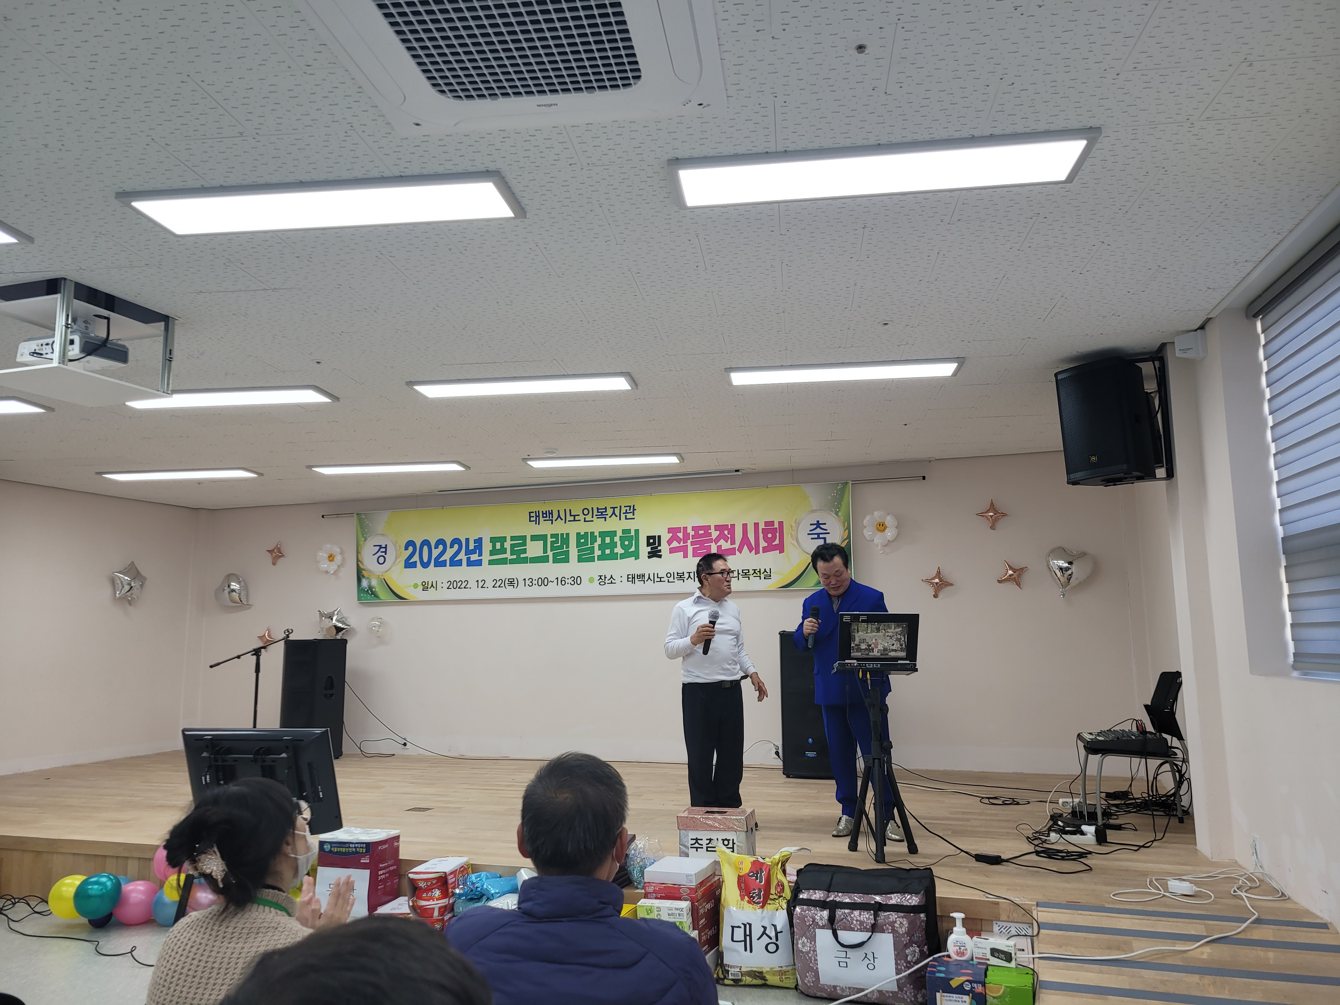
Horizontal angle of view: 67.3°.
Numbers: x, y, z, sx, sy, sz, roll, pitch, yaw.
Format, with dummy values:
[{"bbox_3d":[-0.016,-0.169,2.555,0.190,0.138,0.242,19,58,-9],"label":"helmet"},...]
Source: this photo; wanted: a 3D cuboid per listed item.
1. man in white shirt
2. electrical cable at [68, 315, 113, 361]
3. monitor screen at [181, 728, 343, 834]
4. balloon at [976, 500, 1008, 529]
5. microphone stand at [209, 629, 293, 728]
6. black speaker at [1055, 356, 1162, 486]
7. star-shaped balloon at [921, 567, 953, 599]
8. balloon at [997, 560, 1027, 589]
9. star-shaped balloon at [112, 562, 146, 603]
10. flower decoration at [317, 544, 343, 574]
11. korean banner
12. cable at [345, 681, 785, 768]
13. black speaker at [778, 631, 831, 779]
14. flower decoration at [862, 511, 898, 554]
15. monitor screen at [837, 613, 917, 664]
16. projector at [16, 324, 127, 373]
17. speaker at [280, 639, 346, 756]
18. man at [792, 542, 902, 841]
[{"bbox_3d":[0.276,1.083,5.931,0.560,1.595,0.420,3,-9,-25],"label":"man in white shirt"},{"bbox_3d":[-2.488,-0.702,4.284,0.220,0.200,0.170,-4,-8,20],"label":"electrical cable"},{"bbox_3d":[-2.275,1.543,5.590,0.897,0.581,0.091,-2,10,11],"label":"monitor screen"},{"bbox_3d":[2.613,0.102,8.157,0.258,0.243,0.086,-3,-8,20],"label":"balloon"},{"bbox_3d":[-3.788,1.763,9.100,0.740,1.208,0.550,-1,-8,0],"label":"microphone stand"},{"bbox_3d":[2.274,-0.407,5.221,0.350,0.588,0.345,1,-7,-41],"label":"black speaker"},{"bbox_3d":[2.194,0.660,8.238,0.253,0.248,0.086,4,-6,20],"label":"star-shaped balloon"},{"bbox_3d":[2.737,0.582,8.048,0.248,0.243,0.086,-3,-8,20],"label":"balloon"},{"bbox_3d":[-5.286,0.782,9.829,0.160,0.400,0.360,-3,-8,19],"label":"star-shaped balloon"},{"bbox_3d":[-3.443,0.572,10.185,0.290,0.310,0.120,-3,-8,19],"label":"flower decoration"},{"bbox_3d":[-0.799,0.416,9.326,4.980,0.900,0.030,-3,-8,19],"label":"korean banner"},{"bbox_3d":[-1.103,1.969,9.042,4.326,0.717,0.350,-3,-8,19],"label":"cable"},{"bbox_3d":[1.173,1.599,8.069,0.450,1.133,0.455,-3,-8,20],"label":"black speaker"},{"bbox_3d":[1.759,0.245,8.414,0.300,0.370,0.120,-3,-8,19],"label":"flower decoration"},{"bbox_3d":[1.051,0.682,5.067,0.410,0.261,0.030,-2,9,7],"label":"monitor screen"},{"bbox_3d":[-2.588,-0.641,4.377,0.352,0.090,0.250,-3,-8,20],"label":"projector"},{"bbox_3d":[-3.370,1.870,9.557,0.460,1.110,0.420,-5,-9,27],"label":"speaker"},{"bbox_3d":[1.011,1.041,5.743,0.577,1.609,0.405,-3,-8,14],"label":"man"}]

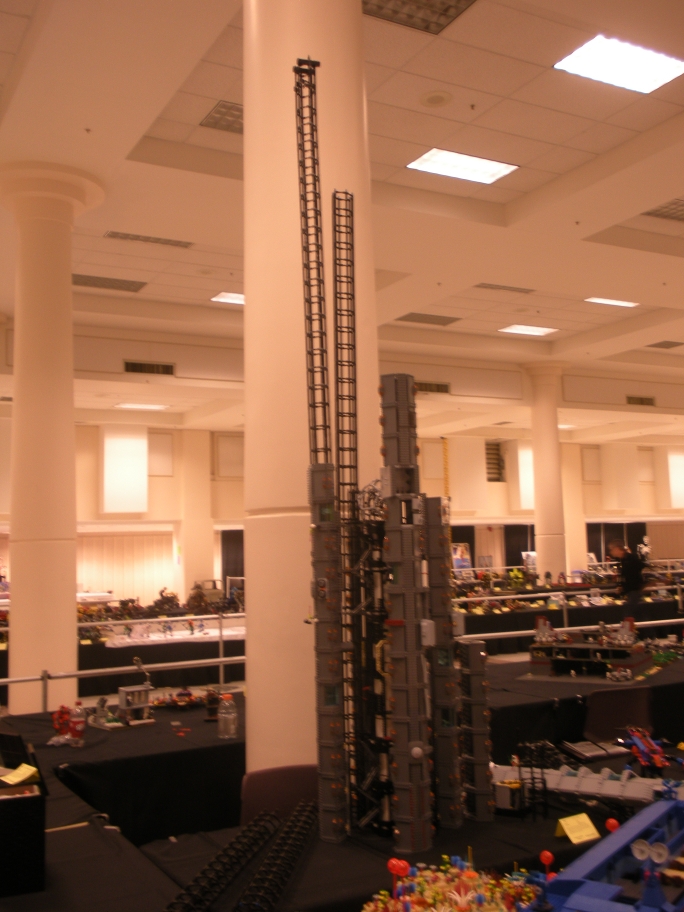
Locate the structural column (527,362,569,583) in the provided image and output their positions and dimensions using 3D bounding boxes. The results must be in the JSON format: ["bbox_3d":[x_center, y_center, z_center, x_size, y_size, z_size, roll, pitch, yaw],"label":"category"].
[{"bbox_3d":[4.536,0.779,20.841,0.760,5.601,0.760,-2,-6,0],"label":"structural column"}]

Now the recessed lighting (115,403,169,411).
[{"bbox_3d":[-4.374,-1.106,21.007,1.220,0.080,0.610,1,-7,-29],"label":"recessed lighting"}]

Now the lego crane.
[{"bbox_3d":[0.115,-0.086,3.116,0.485,2.570,0.375,-2,-6,0],"label":"lego crane"}]

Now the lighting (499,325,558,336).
[{"bbox_3d":[3.737,-2.475,18.848,1.220,0.080,0.610,1,-7,-29],"label":"lighting"}]

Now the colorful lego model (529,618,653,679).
[{"bbox_3d":[1.724,1.317,6.578,0.735,0.370,0.430,-6,-7,33],"label":"colorful lego model"}]

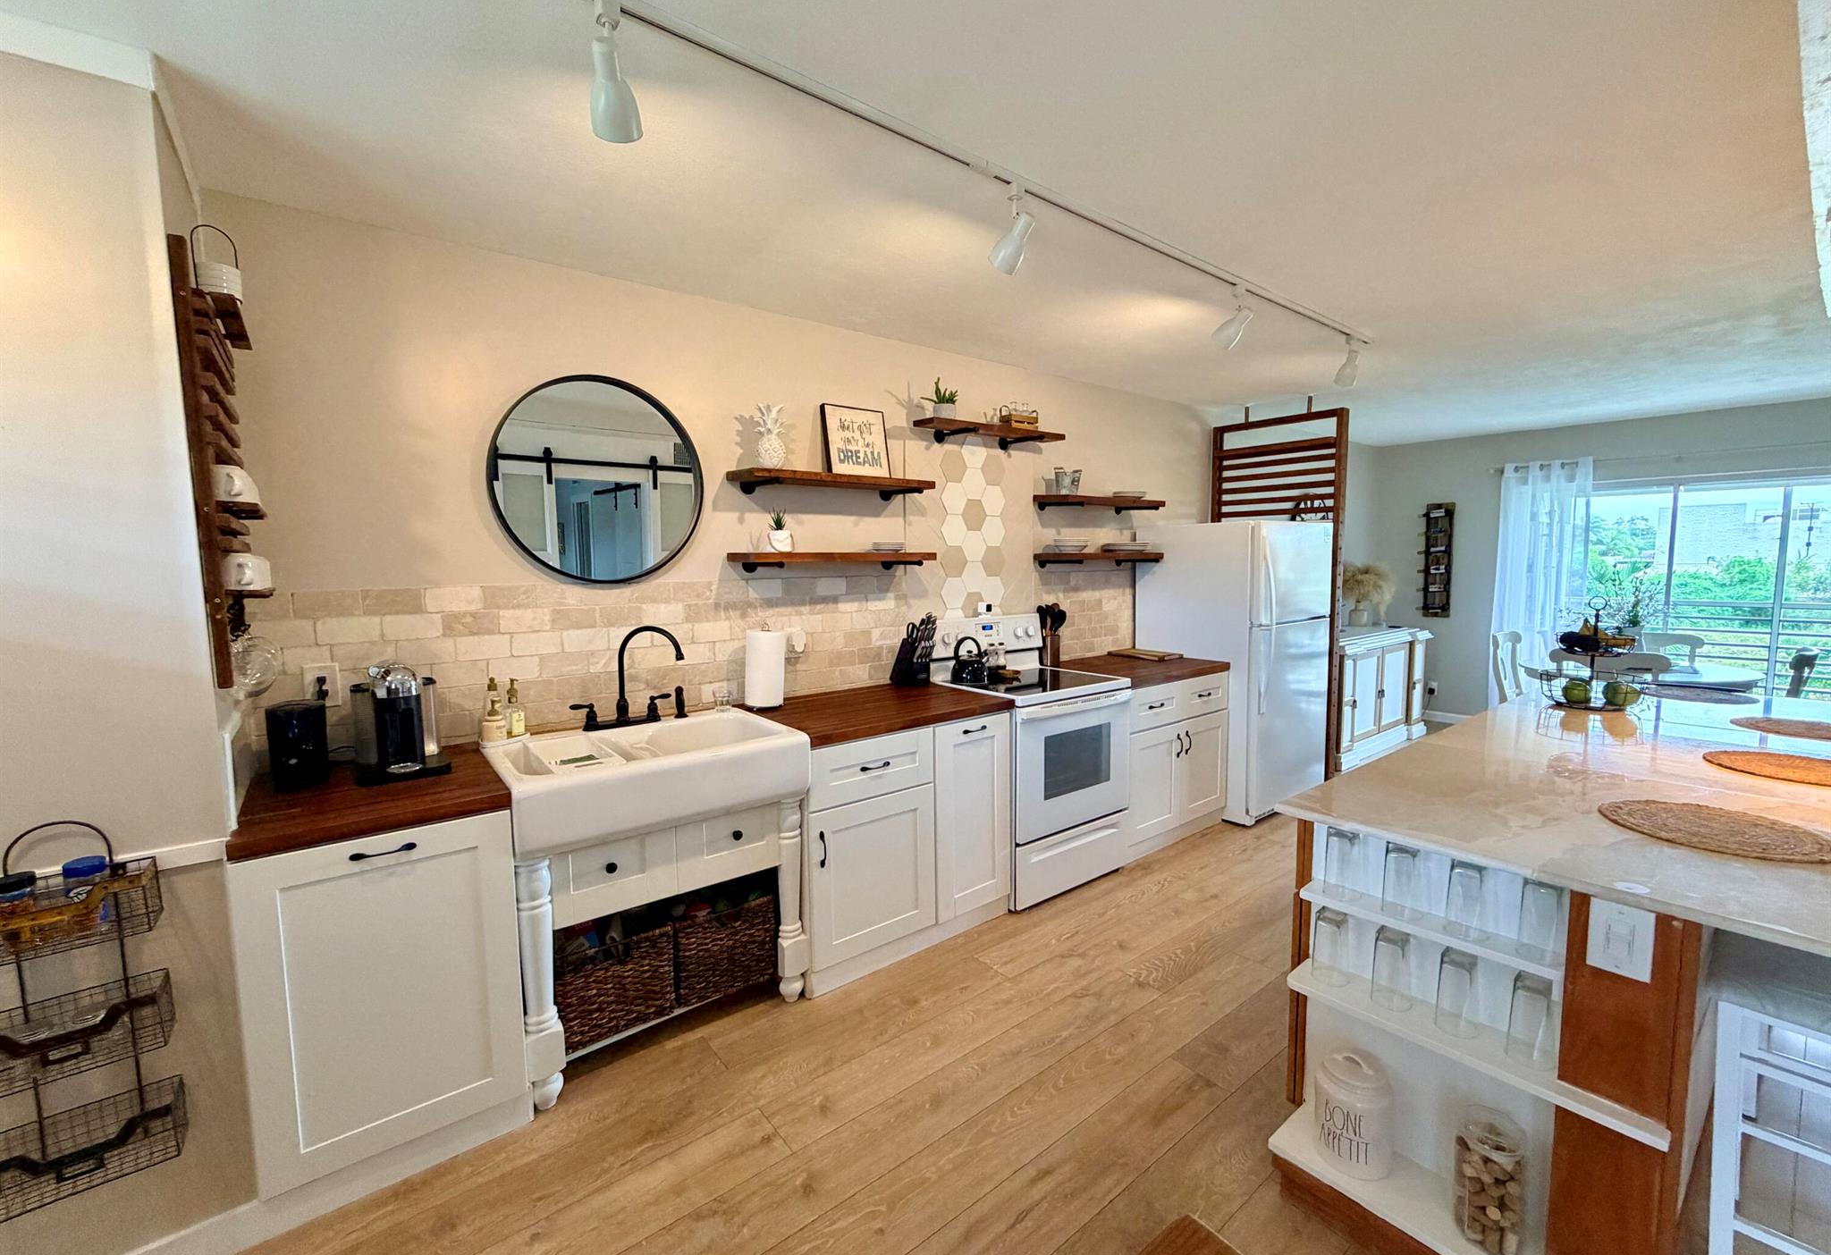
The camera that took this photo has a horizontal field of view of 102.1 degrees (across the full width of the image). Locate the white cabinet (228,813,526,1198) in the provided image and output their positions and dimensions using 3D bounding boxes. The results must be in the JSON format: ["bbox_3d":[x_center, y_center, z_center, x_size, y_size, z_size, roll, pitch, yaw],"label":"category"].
[{"bbox_3d":[-1.449,0.875,2.036,0.542,0.821,0.645,-5,7,-38],"label":"white cabinet"}]

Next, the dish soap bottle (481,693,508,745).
[{"bbox_3d":[-1.349,0.289,2.367,0.068,0.150,0.066,-3,5,-21],"label":"dish soap bottle"}]

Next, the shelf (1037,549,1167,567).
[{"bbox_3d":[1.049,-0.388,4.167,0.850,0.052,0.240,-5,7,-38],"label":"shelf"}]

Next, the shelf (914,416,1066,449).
[{"bbox_3d":[0.384,-0.939,3.654,0.890,0.083,0.190,-5,6,-38],"label":"shelf"}]

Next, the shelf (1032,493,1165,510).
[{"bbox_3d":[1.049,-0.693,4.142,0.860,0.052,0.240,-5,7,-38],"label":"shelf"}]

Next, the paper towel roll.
[{"bbox_3d":[-0.594,0.160,2.903,0.148,0.291,0.148,-1,5,0],"label":"paper towel roll"}]

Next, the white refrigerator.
[{"bbox_3d":[1.849,0.222,4.352,0.740,1.641,0.790,-5,7,-39],"label":"white refrigerator"}]

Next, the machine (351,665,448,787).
[{"bbox_3d":[-1.458,0.249,2.089,0.222,0.294,0.309,-5,7,-39],"label":"machine"}]

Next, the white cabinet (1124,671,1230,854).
[{"bbox_3d":[1.195,0.672,4.098,0.903,0.853,0.635,-5,6,-38],"label":"white cabinet"}]

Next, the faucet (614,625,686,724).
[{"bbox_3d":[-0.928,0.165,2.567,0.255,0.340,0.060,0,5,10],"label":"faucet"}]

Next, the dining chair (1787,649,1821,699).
[{"bbox_3d":[4.475,0.580,4.043,0.460,0.925,0.520,-4,6,-34],"label":"dining chair"}]

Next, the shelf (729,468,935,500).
[{"bbox_3d":[-0.327,-0.590,3.102,0.880,0.080,0.215,-5,6,-38],"label":"shelf"}]

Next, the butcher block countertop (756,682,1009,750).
[{"bbox_3d":[-0.162,0.329,3.003,0.960,0.045,0.670,-5,7,-38],"label":"butcher block countertop"}]

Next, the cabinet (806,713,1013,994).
[{"bbox_3d":[-0.174,0.764,2.983,0.937,0.850,0.661,-5,7,-39],"label":"cabinet"}]

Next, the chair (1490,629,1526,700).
[{"bbox_3d":[4.173,0.524,4.863,0.470,0.935,0.530,-4,6,-34],"label":"chair"}]

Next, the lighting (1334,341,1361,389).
[{"bbox_3d":[1.894,-1.161,3.256,0.110,0.200,0.085,3,6,34],"label":"lighting"}]

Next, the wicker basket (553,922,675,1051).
[{"bbox_3d":[-0.980,1.038,2.304,0.330,0.275,0.350,-5,6,-38],"label":"wicker basket"}]

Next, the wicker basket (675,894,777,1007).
[{"bbox_3d":[-0.689,1.016,2.500,0.325,0.275,0.350,-4,6,-33],"label":"wicker basket"}]

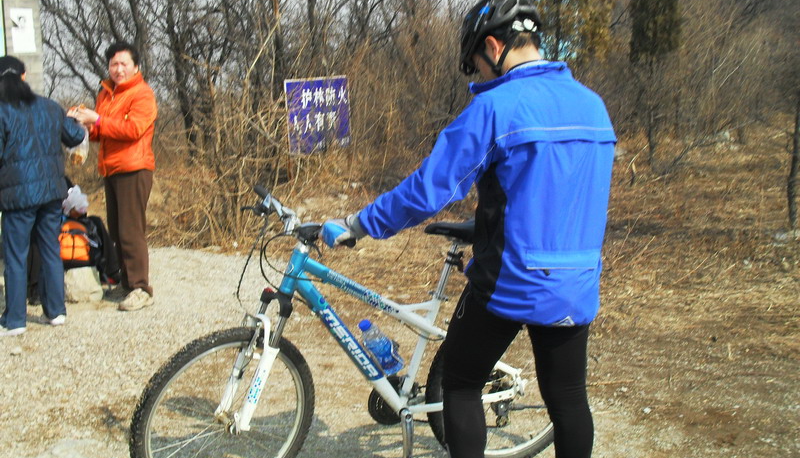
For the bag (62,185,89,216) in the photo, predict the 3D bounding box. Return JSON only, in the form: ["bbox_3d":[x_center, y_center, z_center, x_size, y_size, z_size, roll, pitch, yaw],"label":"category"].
[{"bbox_3d":[-2.103,-0.185,6.300,0.180,0.190,0.160,-2,11,-15],"label":"bag"}]

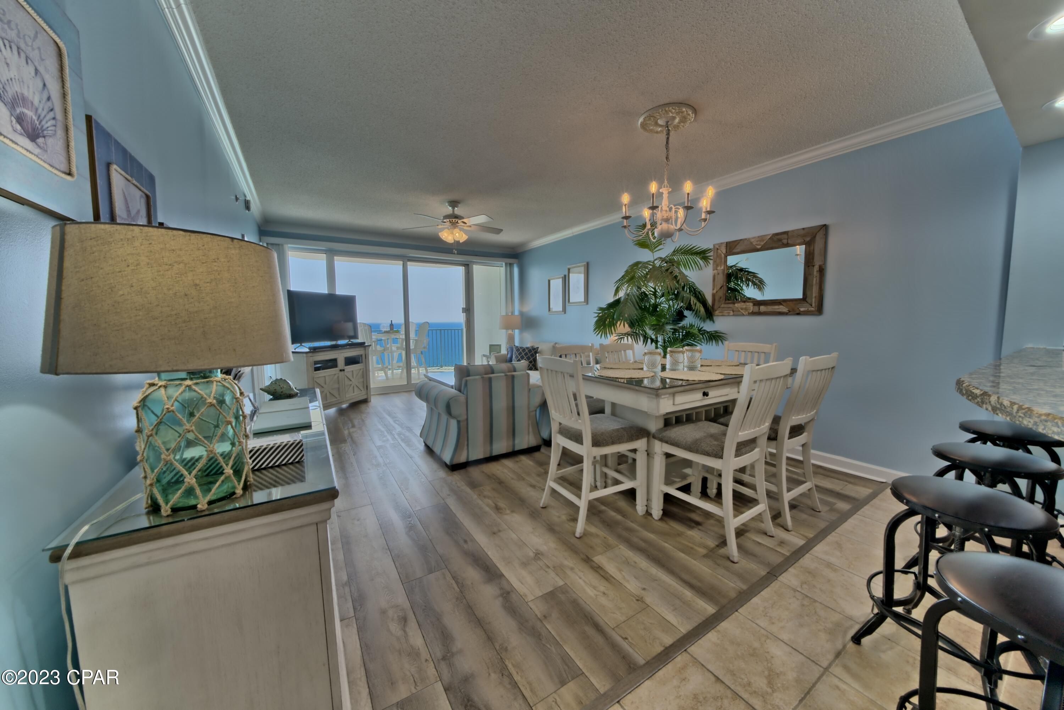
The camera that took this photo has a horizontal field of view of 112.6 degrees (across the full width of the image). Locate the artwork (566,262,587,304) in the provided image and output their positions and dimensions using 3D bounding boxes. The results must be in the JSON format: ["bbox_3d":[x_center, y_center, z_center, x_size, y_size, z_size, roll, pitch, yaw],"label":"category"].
[{"bbox_3d":[0.738,-1.140,5.765,0.035,0.645,0.490,-4,6,-32],"label":"artwork"}]

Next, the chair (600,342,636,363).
[{"bbox_3d":[0.968,0.447,3.215,0.470,1.055,0.575,-4,6,-31],"label":"chair"}]

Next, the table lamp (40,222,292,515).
[{"bbox_3d":[-0.776,0.038,0.805,0.415,0.595,0.415,-4,7,-33],"label":"table lamp"}]

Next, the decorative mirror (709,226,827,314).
[{"bbox_3d":[2.234,-0.767,3.440,0.045,0.755,0.985,-4,6,-32],"label":"decorative mirror"}]

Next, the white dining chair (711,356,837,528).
[{"bbox_3d":[1.593,0.501,2.379,0.475,1.055,0.565,-4,7,-33],"label":"white dining chair"}]

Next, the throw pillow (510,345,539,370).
[{"bbox_3d":[-0.107,0.057,6.163,0.440,0.430,0.150,-3,-6,-22],"label":"throw pillow"}]

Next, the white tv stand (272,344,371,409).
[{"bbox_3d":[-2.850,0.352,4.989,0.500,0.885,1.240,1,6,12],"label":"white tv stand"}]

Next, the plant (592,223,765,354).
[{"bbox_3d":[1.359,-0.241,3.688,1.150,2.280,1.150,-4,7,-33],"label":"plant"}]

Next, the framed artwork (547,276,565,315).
[{"bbox_3d":[0.427,-1.022,6.107,0.030,0.630,0.460,-4,7,-33],"label":"framed artwork"}]

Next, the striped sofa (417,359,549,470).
[{"bbox_3d":[-0.511,0.490,3.579,1.050,0.860,0.860,-4,7,-33],"label":"striped sofa"}]

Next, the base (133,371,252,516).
[{"bbox_3d":[-0.844,0.190,0.890,0.205,0.315,0.205,-4,6,-32],"label":"base"}]

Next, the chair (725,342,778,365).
[{"bbox_3d":[1.799,0.440,3.198,0.575,1.055,0.470,-4,6,-32],"label":"chair"}]

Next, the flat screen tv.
[{"bbox_3d":[-2.900,-0.528,5.044,0.080,0.700,1.250,1,6,12],"label":"flat screen tv"}]

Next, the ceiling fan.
[{"bbox_3d":[-0.992,-1.668,4.506,1.290,0.530,1.290,-4,7,-33],"label":"ceiling fan"}]

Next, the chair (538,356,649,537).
[{"bbox_3d":[0.374,0.516,2.316,0.565,1.055,0.475,-4,7,-33],"label":"chair"}]

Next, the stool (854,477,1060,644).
[{"bbox_3d":[1.539,0.824,1.286,0.440,0.655,0.440,-4,6,-32],"label":"stool"}]

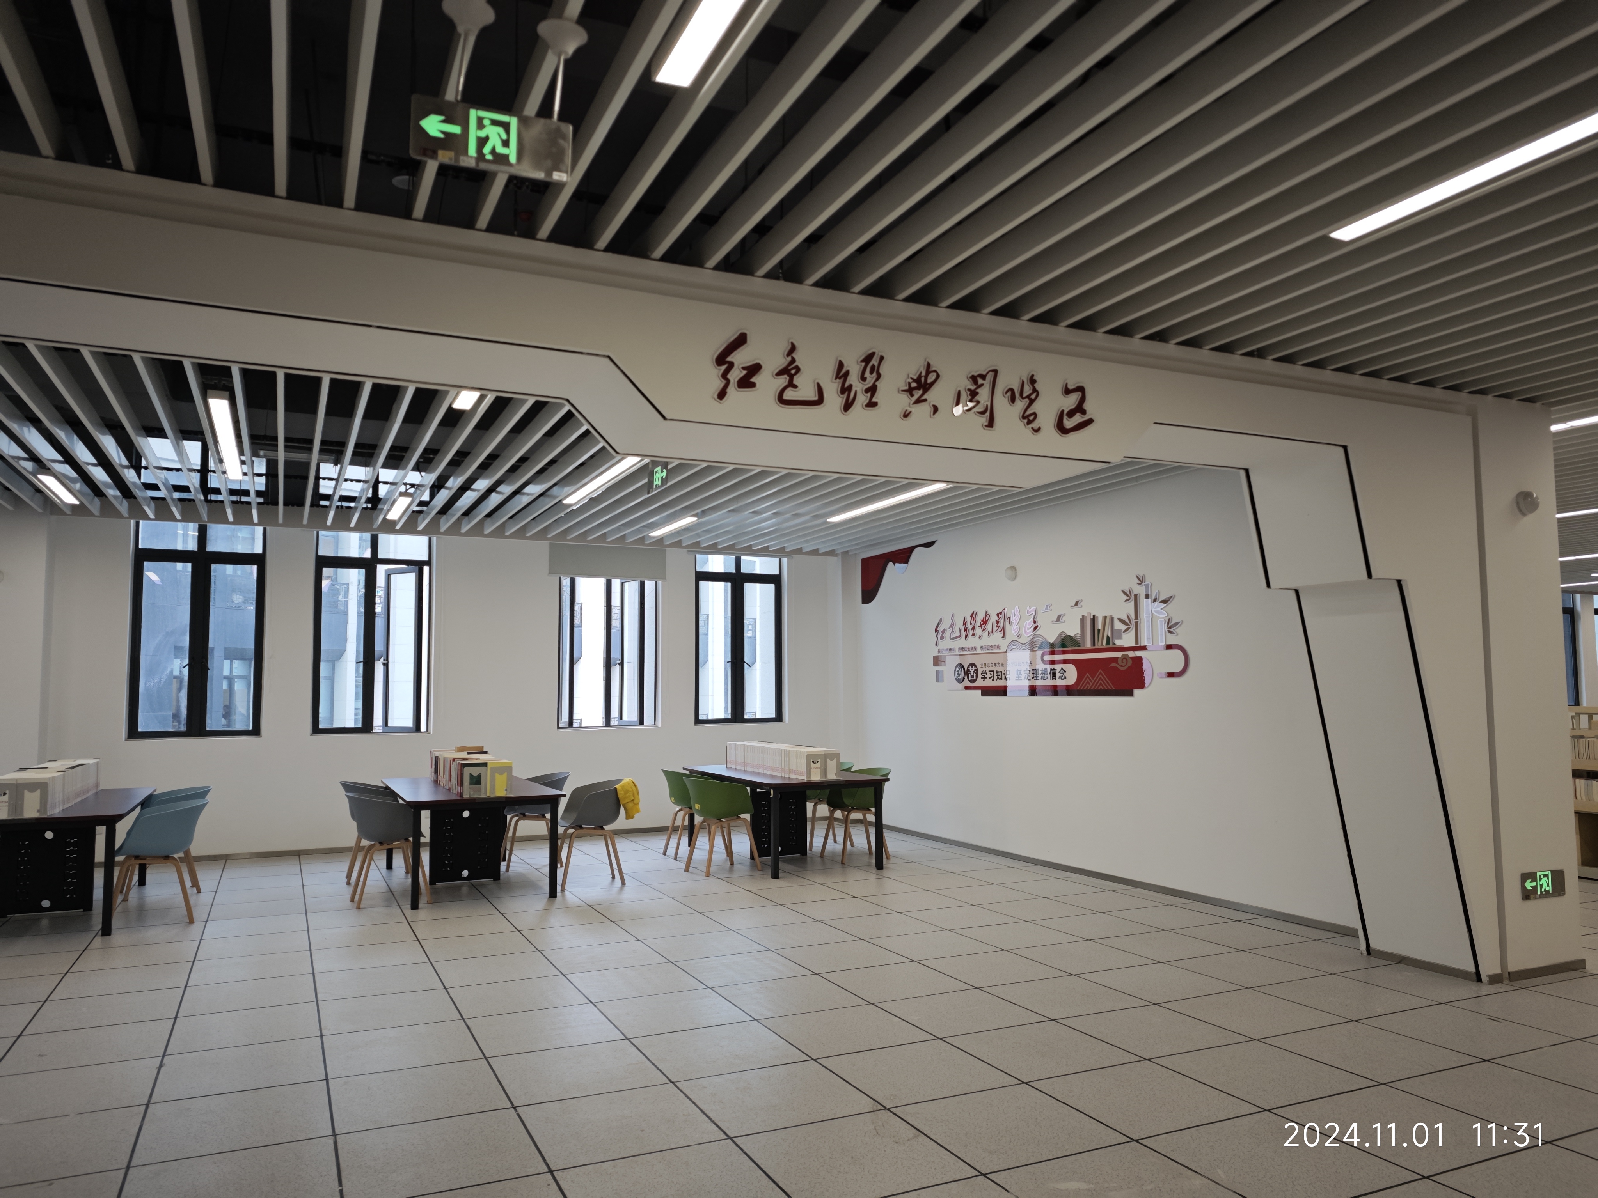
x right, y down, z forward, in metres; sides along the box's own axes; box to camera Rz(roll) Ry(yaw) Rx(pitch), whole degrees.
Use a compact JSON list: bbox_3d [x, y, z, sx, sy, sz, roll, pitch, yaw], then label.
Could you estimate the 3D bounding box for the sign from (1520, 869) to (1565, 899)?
[{"bbox_3d":[3.946,1.516,5.619,0.360,0.140,0.025,2,-5,-25],"label":"sign"}]

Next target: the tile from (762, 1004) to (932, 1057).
[{"bbox_3d":[0.207,1.914,4.709,0.585,0.020,0.585,2,-6,-25],"label":"tile"}]

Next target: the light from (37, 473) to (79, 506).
[{"bbox_3d":[-5.684,-0.855,8.178,0.101,0.060,1.227,2,-5,-25],"label":"light"}]

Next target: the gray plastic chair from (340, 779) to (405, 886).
[{"bbox_3d":[-3.473,1.903,8.764,0.553,0.790,0.573,2,-5,-25],"label":"gray plastic chair"}]

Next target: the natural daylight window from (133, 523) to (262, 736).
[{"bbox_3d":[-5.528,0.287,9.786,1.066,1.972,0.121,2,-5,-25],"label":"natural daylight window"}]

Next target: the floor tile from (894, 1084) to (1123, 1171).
[{"bbox_3d":[0.716,1.806,3.644,0.585,0.020,0.585,2,-6,-25],"label":"floor tile"}]

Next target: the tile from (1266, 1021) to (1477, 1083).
[{"bbox_3d":[2.392,1.906,4.465,0.600,0.020,0.600,2,-5,-25],"label":"tile"}]

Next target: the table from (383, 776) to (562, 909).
[{"bbox_3d":[-2.692,1.902,8.581,1.117,0.754,2.133,2,-5,-25],"label":"table"}]

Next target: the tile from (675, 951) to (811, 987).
[{"bbox_3d":[-0.304,2.033,5.815,0.600,0.020,0.600,2,-6,-25],"label":"tile"}]

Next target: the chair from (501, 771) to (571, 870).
[{"bbox_3d":[-2.300,1.943,9.320,0.553,0.795,0.573,2,-5,-25],"label":"chair"}]

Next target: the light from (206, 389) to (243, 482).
[{"bbox_3d":[-3.769,-1.033,7.024,0.100,0.060,2.400,2,-5,-25],"label":"light"}]

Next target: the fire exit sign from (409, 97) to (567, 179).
[{"bbox_3d":[-0.708,-1.063,2.455,0.355,0.143,0.020,2,-6,-21],"label":"fire exit sign"}]

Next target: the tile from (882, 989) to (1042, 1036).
[{"bbox_3d":[0.758,1.938,4.974,0.585,0.020,0.585,2,-6,-25],"label":"tile"}]

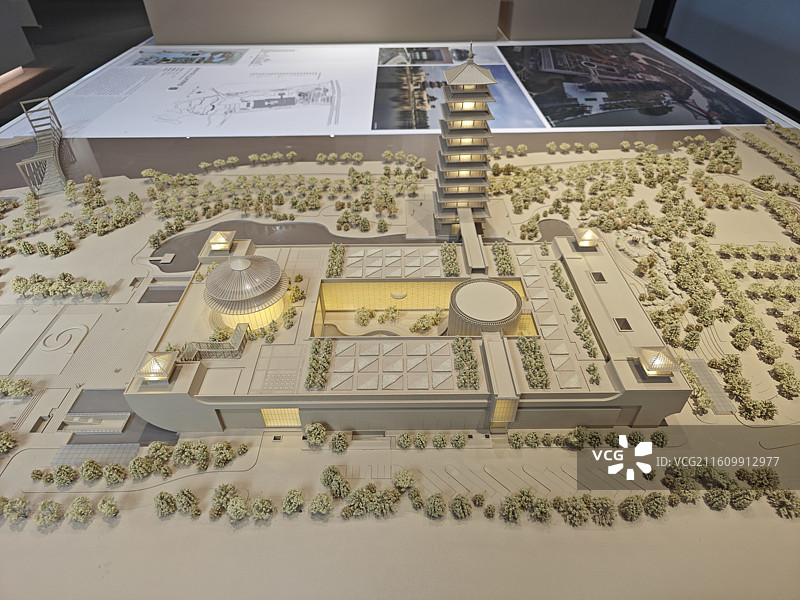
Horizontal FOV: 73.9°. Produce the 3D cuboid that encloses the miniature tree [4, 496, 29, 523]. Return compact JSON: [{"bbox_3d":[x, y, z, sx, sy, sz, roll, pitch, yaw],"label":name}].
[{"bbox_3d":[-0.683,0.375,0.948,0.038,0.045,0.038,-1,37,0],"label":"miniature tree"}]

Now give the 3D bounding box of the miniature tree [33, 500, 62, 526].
[{"bbox_3d":[-0.532,0.322,0.802,0.044,0.046,0.044,26,45,31],"label":"miniature tree"}]

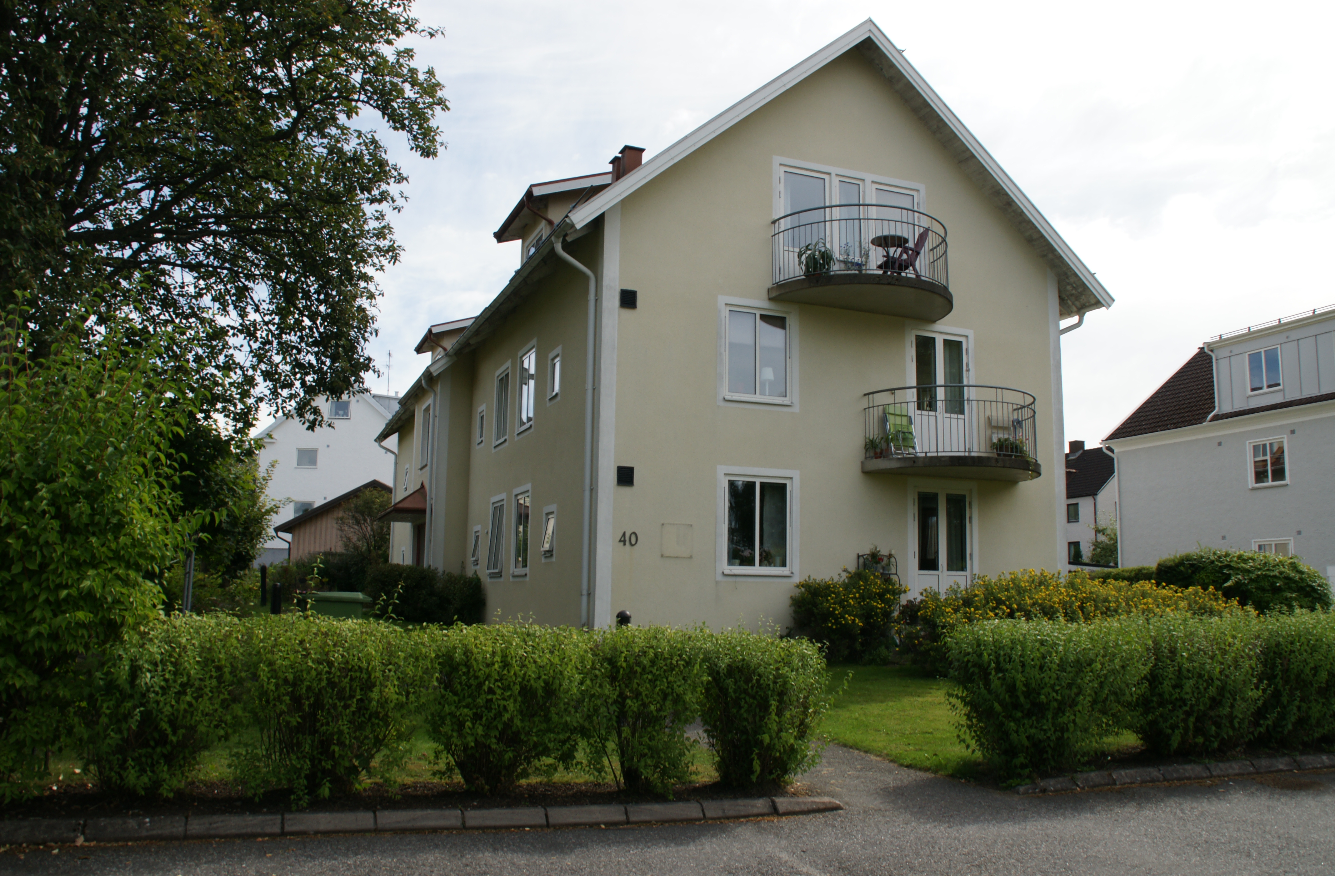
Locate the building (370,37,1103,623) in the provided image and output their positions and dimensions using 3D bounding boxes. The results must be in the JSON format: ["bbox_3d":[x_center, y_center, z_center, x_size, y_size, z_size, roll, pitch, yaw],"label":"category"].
[{"bbox_3d":[-1.558,-0.232,27.923,11.020,10.800,26.000,4,-9,-21],"label":"building"}]

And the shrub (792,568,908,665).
[{"bbox_3d":[2.812,2.741,15.684,1.600,1.450,1.250,4,-9,-21],"label":"shrub"}]

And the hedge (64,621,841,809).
[{"bbox_3d":[-1.454,1.907,7.180,5.239,1.170,0.950,2,-9,-8],"label":"hedge"}]

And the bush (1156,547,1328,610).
[{"bbox_3d":[11.197,3.090,19.445,2.900,1.866,2.000,2,-9,-5],"label":"bush"}]

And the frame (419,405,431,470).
[{"bbox_3d":[-6.581,-0.128,27.401,0.180,1.950,2.000,4,-9,-21],"label":"frame"}]

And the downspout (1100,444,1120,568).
[{"bbox_3d":[14.828,3.050,33.231,0.600,5.870,0.130,4,-9,-21],"label":"downspout"}]

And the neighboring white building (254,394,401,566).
[{"bbox_3d":[-16.106,2.870,59.643,9.336,10.235,14.000,0,-9,6],"label":"neighboring white building"}]

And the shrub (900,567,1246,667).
[{"bbox_3d":[6.402,2.888,16.231,5.600,1.450,1.500,4,-9,-21],"label":"shrub"}]

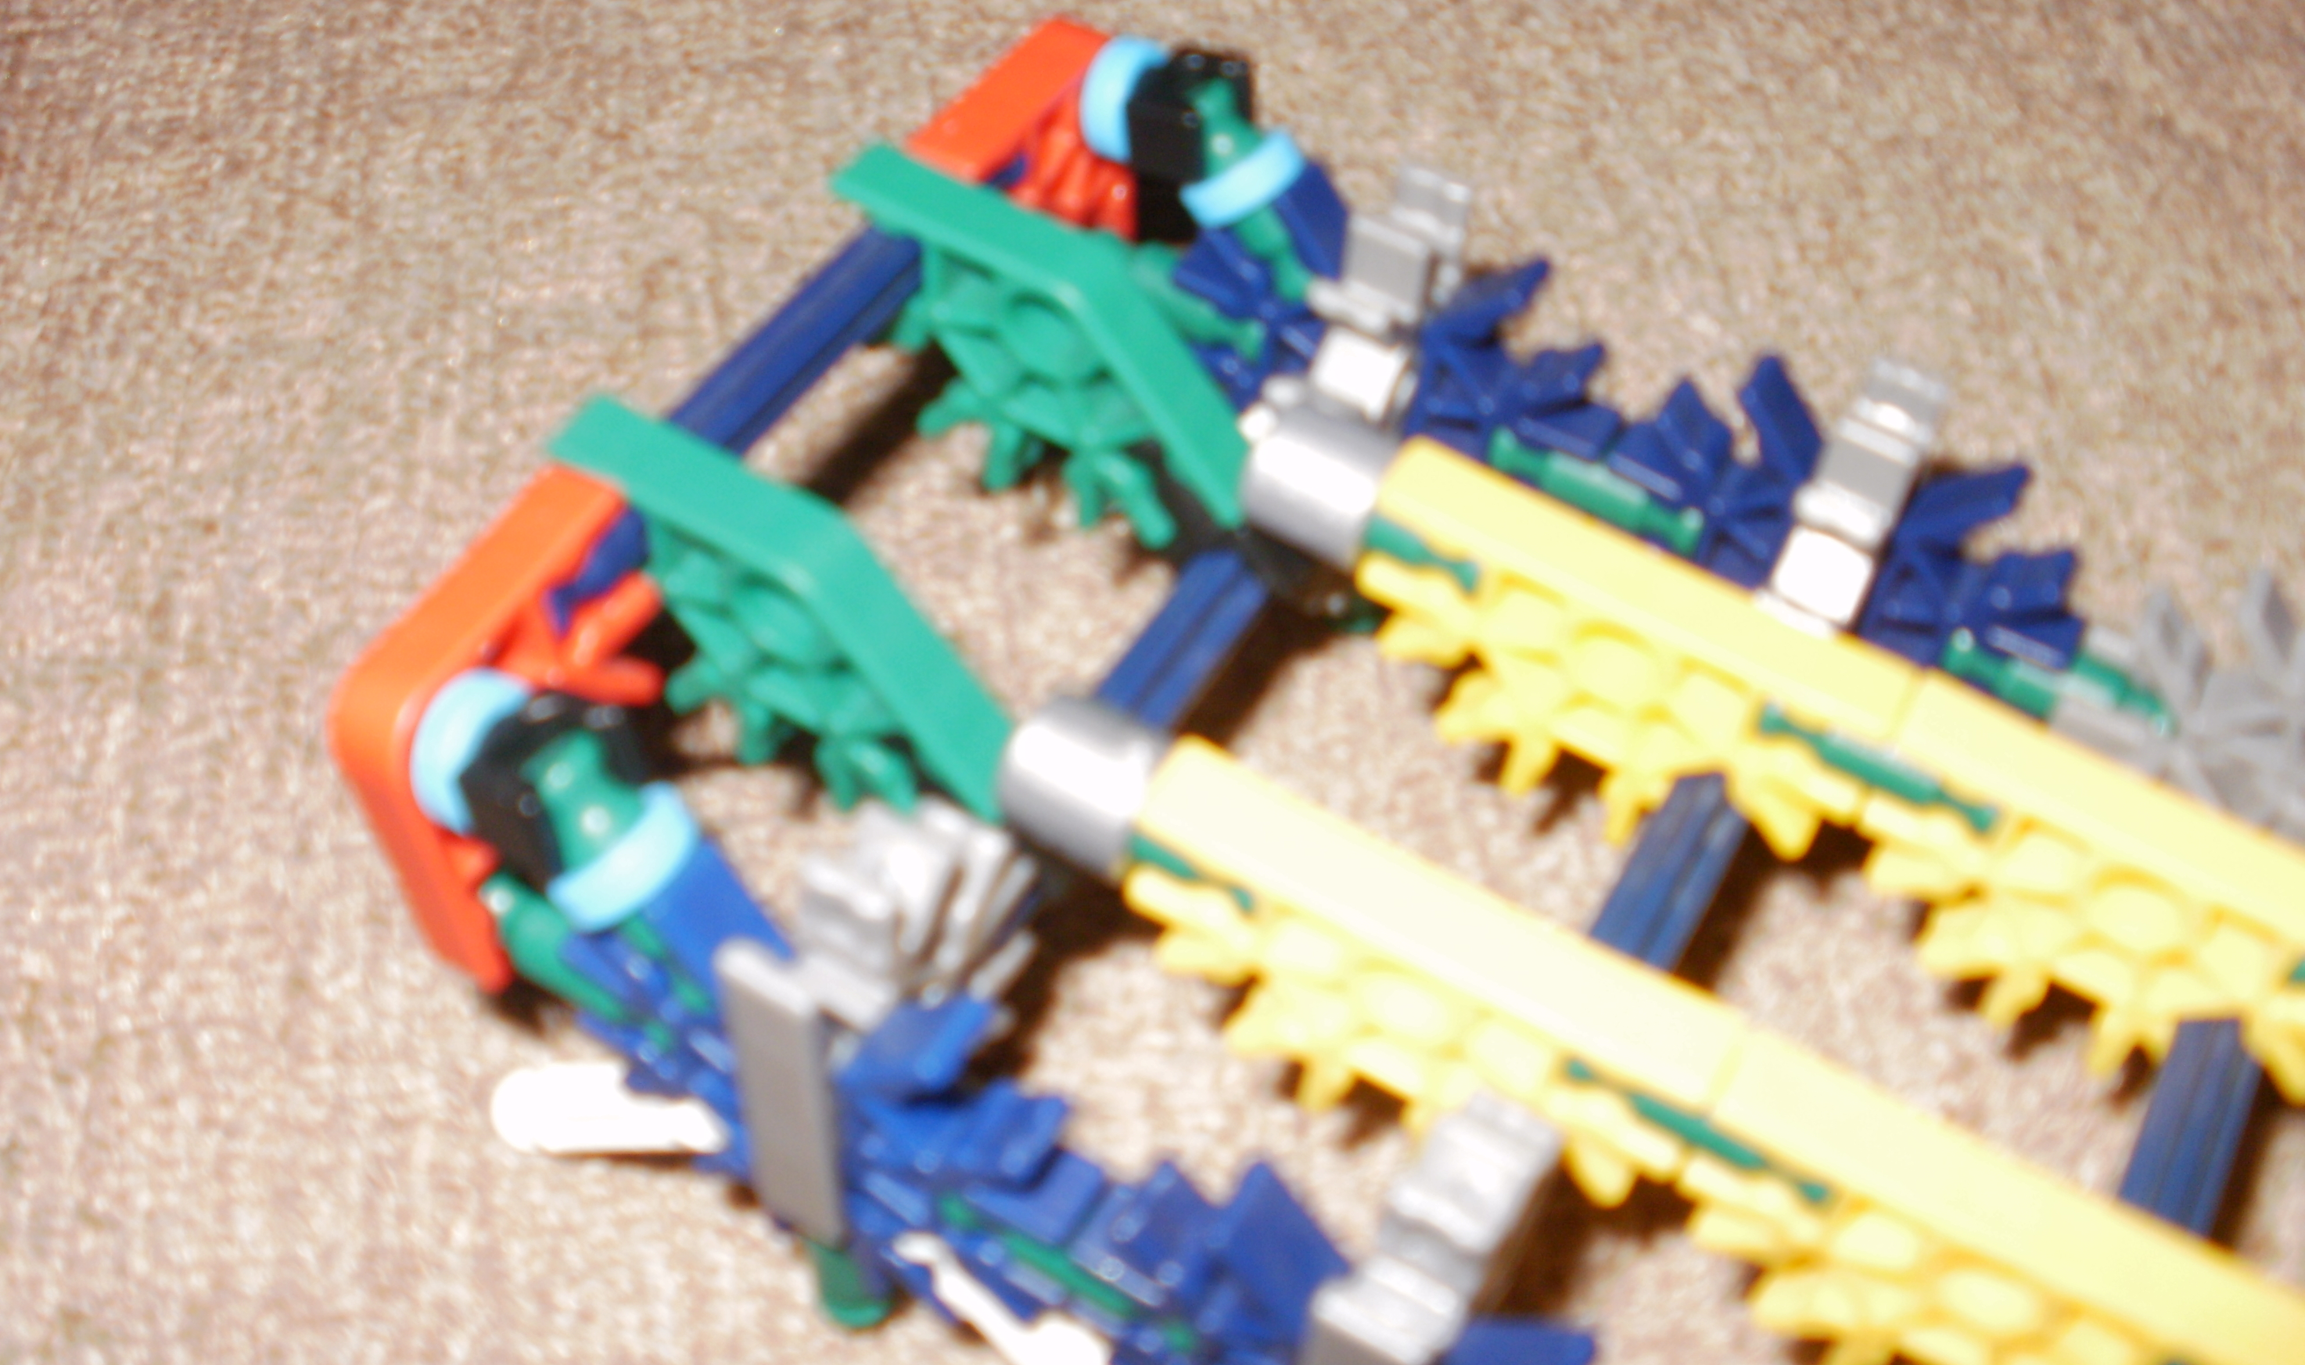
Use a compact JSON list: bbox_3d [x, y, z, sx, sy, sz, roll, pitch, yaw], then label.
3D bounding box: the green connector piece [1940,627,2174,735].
[{"bbox_3d":[0.067,0.000,0.177,0.016,0.006,0.006,26,55,16],"label":"green connector piece"}]

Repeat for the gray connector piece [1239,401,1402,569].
[{"bbox_3d":[0.012,-0.014,0.176,0.009,0.010,0.010,27,55,16],"label":"gray connector piece"}]

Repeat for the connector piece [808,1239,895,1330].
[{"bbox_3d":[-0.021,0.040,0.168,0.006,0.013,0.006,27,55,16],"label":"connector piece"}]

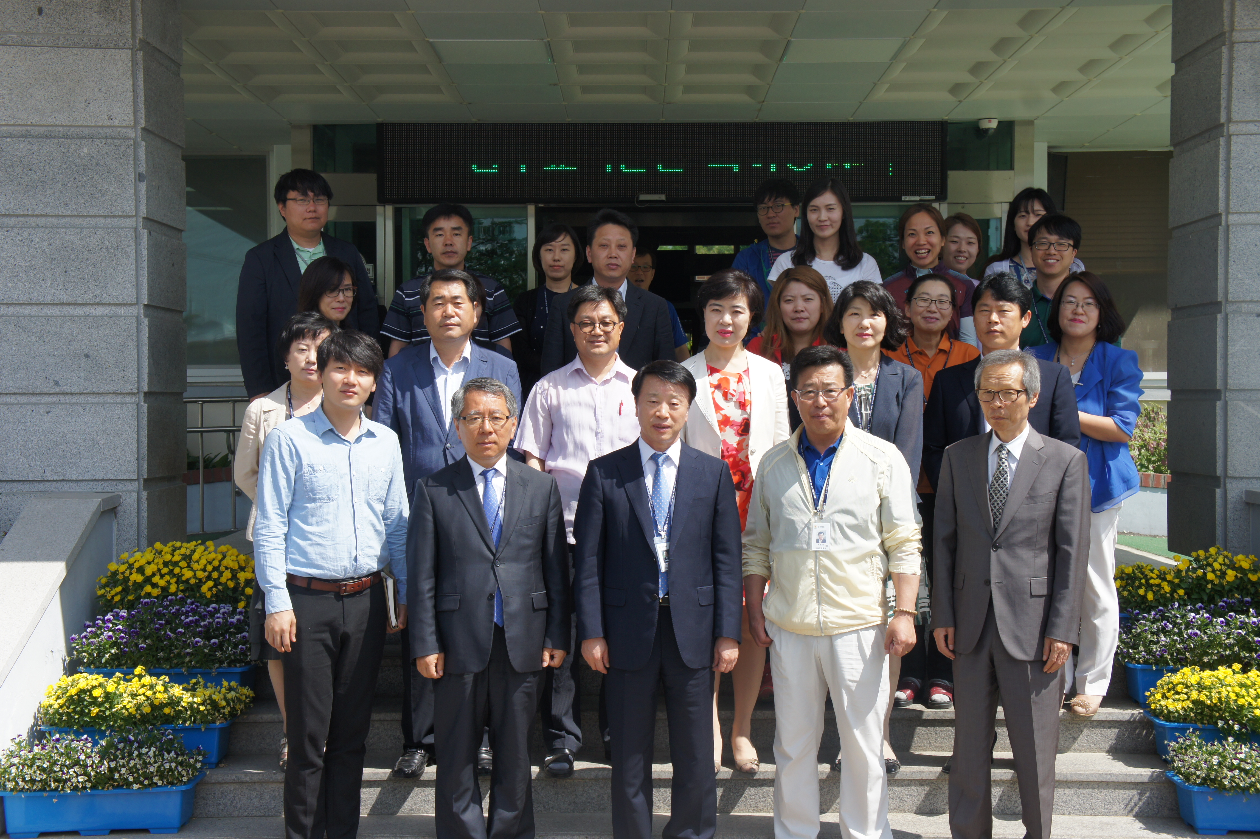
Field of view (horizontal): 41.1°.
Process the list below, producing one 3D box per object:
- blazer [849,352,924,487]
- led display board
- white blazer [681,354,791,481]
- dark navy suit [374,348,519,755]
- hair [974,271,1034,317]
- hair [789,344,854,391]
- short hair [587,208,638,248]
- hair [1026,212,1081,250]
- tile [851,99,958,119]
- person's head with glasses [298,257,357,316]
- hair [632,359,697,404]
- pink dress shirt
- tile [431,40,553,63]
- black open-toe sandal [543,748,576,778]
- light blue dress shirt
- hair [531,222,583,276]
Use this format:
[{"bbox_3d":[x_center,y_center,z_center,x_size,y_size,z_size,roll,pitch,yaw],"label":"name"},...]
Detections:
[{"bbox_3d":[0.823,0.050,5.900,0.420,0.580,0.270,0,1,6],"label":"blazer"},{"bbox_3d":[0.211,-1.667,10.920,3.680,0.540,0.150,0,1,0],"label":"led display board"},{"bbox_3d":[0.334,0.049,5.780,0.440,0.580,0.260,0,1,2],"label":"white blazer"},{"bbox_3d":[-0.645,0.445,5.900,0.530,1.460,0.300,0,1,-3],"label":"dark navy suit"},{"bbox_3d":[1.302,-0.422,5.860,0.205,0.190,0.230,0,1,27],"label":"hair"},{"bbox_3d":[0.557,-0.141,4.870,0.185,0.150,0.205,0,1,6],"label":"hair"},{"bbox_3d":[-0.065,-0.730,6.520,0.192,0.180,0.220,0,1,0],"label":"short hair"},{"bbox_3d":[1.615,-0.703,6.400,0.205,0.170,0.210,-2,0,11],"label":"hair"},{"bbox_3d":[1.697,-1.922,10.360,0.600,0.030,0.600,0,1,0],"label":"tile"},{"bbox_3d":[-1.127,-0.487,6.230,0.220,0.240,0.240,0,1,-22],"label":"person's head with glasses"},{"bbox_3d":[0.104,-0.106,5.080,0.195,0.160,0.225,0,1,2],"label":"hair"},{"bbox_3d":[-0.121,0.102,5.890,0.550,0.680,0.290,0,1,0],"label":"pink dress shirt"},{"bbox_3d":[-0.703,-1.899,8.606,0.600,0.030,0.600,0,1,0],"label":"tile"},{"bbox_3d":[-0.230,1.144,5.770,0.105,0.105,0.280,0,1,6],"label":"black open-toe sandal"},{"bbox_3d":[-0.911,0.281,5.120,0.450,0.630,0.270,0,1,-19],"label":"light blue dress shirt"},{"bbox_3d":[-0.292,-0.685,6.780,0.210,0.225,0.220,0,1,-2],"label":"hair"}]

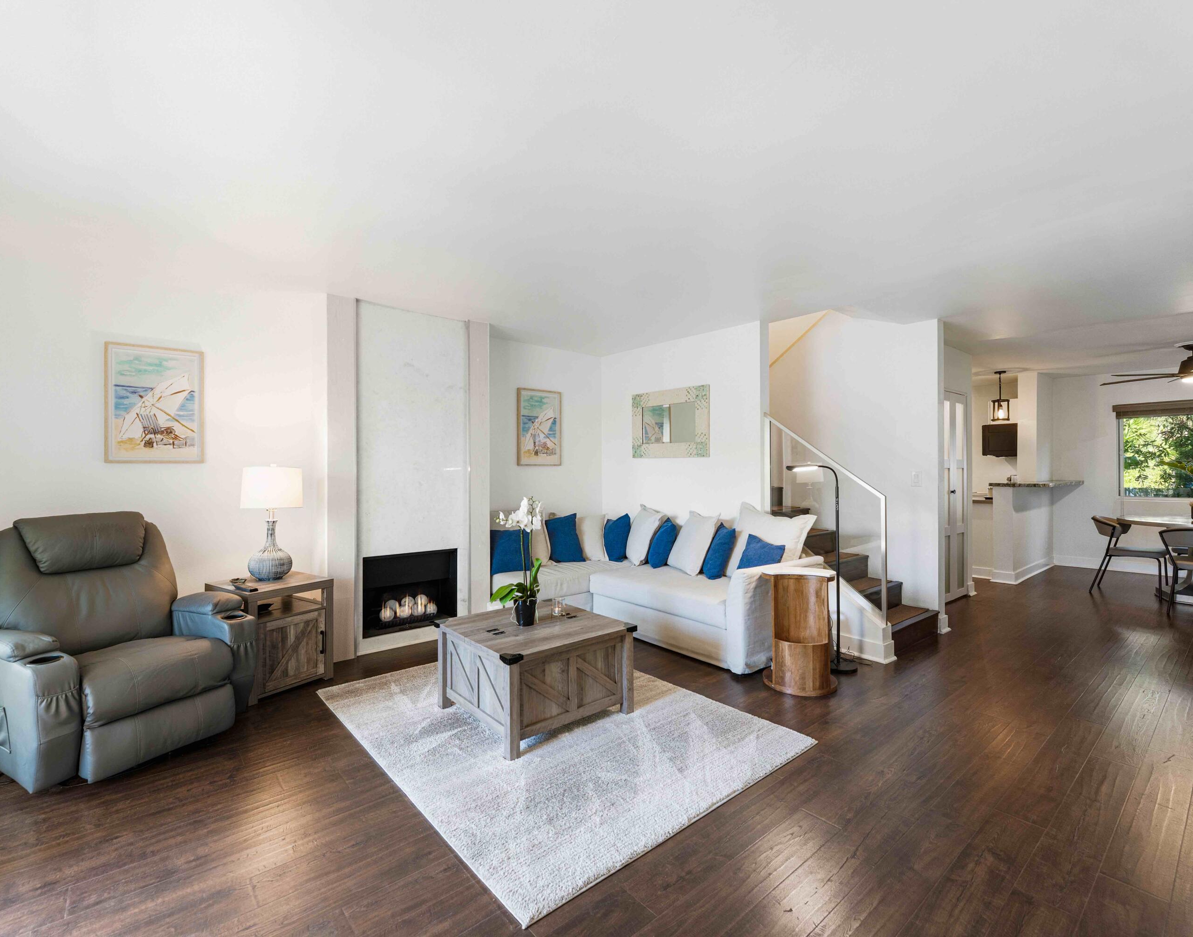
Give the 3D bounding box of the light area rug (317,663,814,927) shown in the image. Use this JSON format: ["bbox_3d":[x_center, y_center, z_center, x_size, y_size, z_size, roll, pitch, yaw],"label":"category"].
[{"bbox_3d":[-0.286,1.281,2.866,1.617,0.015,2.142,0,0,-41],"label":"light area rug"}]

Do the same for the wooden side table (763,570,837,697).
[{"bbox_3d":[1.223,0.962,3.306,0.430,0.650,0.430,0,0,24],"label":"wooden side table"}]

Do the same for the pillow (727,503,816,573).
[{"bbox_3d":[1.271,0.562,3.967,0.180,0.560,0.580,17,-3,-41],"label":"pillow"}]

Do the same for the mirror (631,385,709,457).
[{"bbox_3d":[0.648,-0.407,5.001,0.030,0.610,0.940,0,0,-40],"label":"mirror"}]

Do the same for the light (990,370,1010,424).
[{"bbox_3d":[4.881,-0.870,6.610,0.165,0.610,0.165,0,0,-40],"label":"light"}]

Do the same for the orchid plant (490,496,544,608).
[{"bbox_3d":[-0.425,0.460,2.970,0.280,0.630,0.230,0,0,0],"label":"orchid plant"}]

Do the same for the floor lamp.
[{"bbox_3d":[1.459,0.633,3.541,0.450,1.310,0.230,0,0,18],"label":"floor lamp"}]

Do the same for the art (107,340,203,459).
[{"bbox_3d":[-2.714,-0.401,3.356,0.483,0.720,0.030,0,0,-40],"label":"art"}]

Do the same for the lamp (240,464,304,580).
[{"bbox_3d":[-1.998,0.326,3.365,0.335,0.700,0.335,0,0,33],"label":"lamp"}]

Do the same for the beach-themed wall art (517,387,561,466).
[{"bbox_3d":[-0.541,-0.387,5.179,0.490,0.720,0.030,0,0,-40],"label":"beach-themed wall art"}]

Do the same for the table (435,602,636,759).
[{"bbox_3d":[-0.324,1.048,2.882,0.755,0.460,0.755,0,0,-41],"label":"table"}]

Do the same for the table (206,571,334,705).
[{"bbox_3d":[-1.950,0.982,3.280,0.480,0.610,0.475,0,0,33],"label":"table"}]

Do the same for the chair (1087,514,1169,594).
[{"bbox_3d":[5.429,0.894,5.593,0.550,0.780,0.580,0,0,-40],"label":"chair"}]

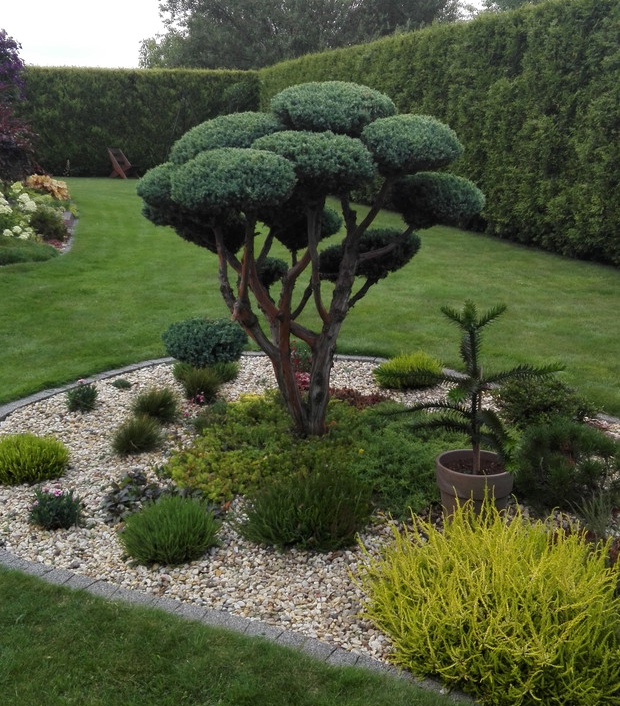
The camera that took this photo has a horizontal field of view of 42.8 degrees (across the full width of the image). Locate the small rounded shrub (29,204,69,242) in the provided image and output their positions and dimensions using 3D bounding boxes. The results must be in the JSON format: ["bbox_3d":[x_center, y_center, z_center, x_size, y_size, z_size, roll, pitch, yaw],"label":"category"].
[{"bbox_3d":[-3.518,-1.765,10.620,0.511,0.482,0.486,1,16,0],"label":"small rounded shrub"}]

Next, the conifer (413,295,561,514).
[{"bbox_3d":[0.664,0.243,3.115,0.680,0.910,0.620,1,16,0],"label":"conifer"}]

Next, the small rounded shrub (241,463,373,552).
[{"bbox_3d":[-0.013,0.573,3.118,0.522,0.260,0.496,1,16,0],"label":"small rounded shrub"}]

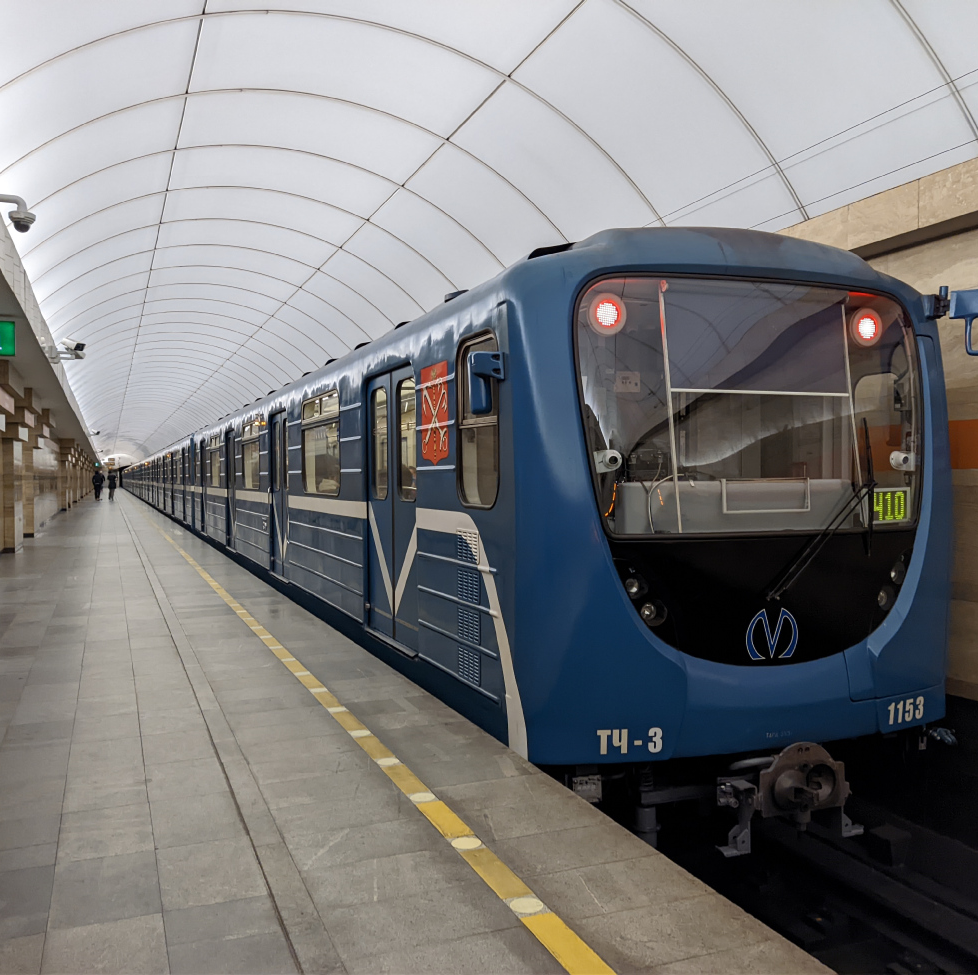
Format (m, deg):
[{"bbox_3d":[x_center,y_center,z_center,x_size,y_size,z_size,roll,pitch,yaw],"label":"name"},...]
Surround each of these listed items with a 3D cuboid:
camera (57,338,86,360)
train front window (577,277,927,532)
[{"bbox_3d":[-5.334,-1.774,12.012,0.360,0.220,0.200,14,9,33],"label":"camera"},{"bbox_3d":[1.452,-0.422,4.855,2.140,1.320,0.240,-1,1,-22],"label":"train front window"}]

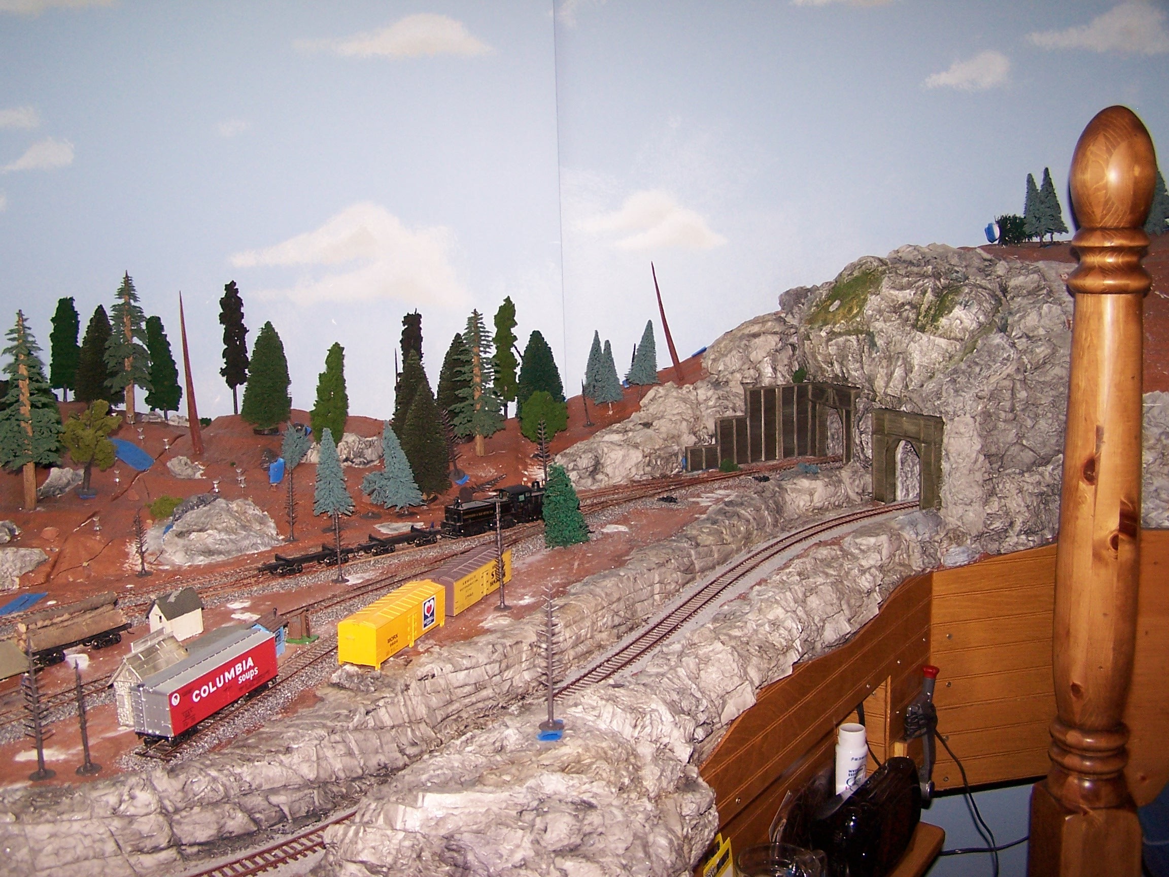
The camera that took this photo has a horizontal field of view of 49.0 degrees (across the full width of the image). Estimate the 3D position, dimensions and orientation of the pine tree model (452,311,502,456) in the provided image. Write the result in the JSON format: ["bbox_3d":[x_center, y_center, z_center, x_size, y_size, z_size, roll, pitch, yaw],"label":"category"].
[{"bbox_3d":[-0.148,-0.077,1.774,0.072,0.202,0.072,-2,9,-5],"label":"pine tree model"}]

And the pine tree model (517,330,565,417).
[{"bbox_3d":[-0.065,-0.095,1.909,0.071,0.133,0.071,-1,9,-2],"label":"pine tree model"}]

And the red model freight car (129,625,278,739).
[{"bbox_3d":[-0.309,0.203,1.058,0.035,0.050,0.144,2,10,20],"label":"red model freight car"}]

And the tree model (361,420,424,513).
[{"bbox_3d":[-0.245,0.035,1.640,0.077,0.118,0.065,-2,9,-9],"label":"tree model"}]

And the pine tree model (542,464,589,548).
[{"bbox_3d":[-0.024,0.083,1.591,0.057,0.105,0.057,-1,9,-1],"label":"pine tree model"}]

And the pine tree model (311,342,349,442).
[{"bbox_3d":[-0.336,-0.062,1.690,0.048,0.130,0.048,-3,10,-11],"label":"pine tree model"}]

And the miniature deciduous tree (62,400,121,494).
[{"bbox_3d":[-0.585,0.009,1.521,0.069,0.112,0.069,-5,10,-21],"label":"miniature deciduous tree"}]

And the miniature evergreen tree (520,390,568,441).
[{"bbox_3d":[-0.059,-0.034,1.844,0.068,0.073,0.068,-1,9,-2],"label":"miniature evergreen tree"}]

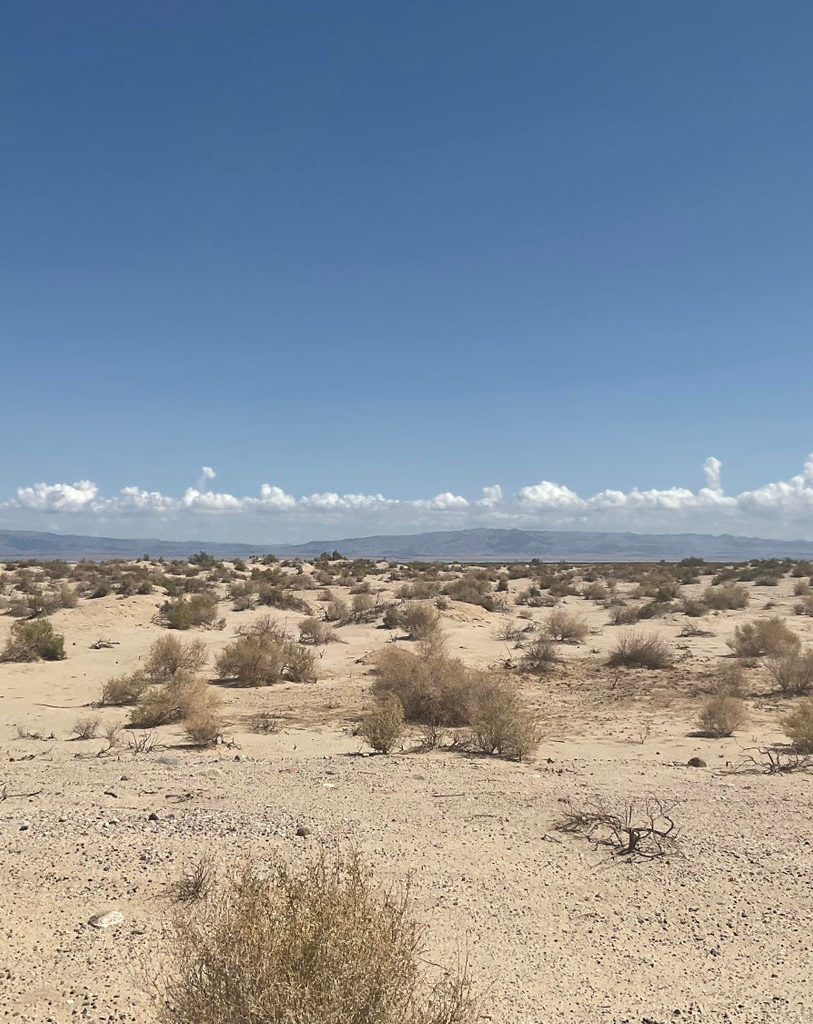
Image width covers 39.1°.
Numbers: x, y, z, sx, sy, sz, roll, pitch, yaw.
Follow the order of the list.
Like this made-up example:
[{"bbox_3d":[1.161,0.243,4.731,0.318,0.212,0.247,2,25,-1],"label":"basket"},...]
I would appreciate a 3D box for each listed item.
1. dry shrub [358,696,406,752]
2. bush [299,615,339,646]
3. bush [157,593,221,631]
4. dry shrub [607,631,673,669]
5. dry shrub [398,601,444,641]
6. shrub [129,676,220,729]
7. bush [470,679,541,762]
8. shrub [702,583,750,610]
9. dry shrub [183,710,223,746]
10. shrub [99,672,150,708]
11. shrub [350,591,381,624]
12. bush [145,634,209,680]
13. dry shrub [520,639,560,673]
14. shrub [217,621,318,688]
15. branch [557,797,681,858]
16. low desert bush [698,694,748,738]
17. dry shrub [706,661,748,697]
[{"bbox_3d":[-0.200,1.774,9.514,0.383,0.470,0.344,0,-2,-1],"label":"dry shrub"},{"bbox_3d":[-1.672,2.236,21.604,0.691,0.544,0.622,0,-2,-4],"label":"bush"},{"bbox_3d":[-5.178,2.373,27.303,1.481,0.850,1.185,0,-3,-11],"label":"bush"},{"bbox_3d":[3.553,2.101,17.397,0.970,0.584,0.873,0,-2,11],"label":"dry shrub"},{"bbox_3d":[0.274,2.092,21.775,0.836,0.751,0.752,0,-2,1],"label":"dry shrub"},{"bbox_3d":[-2.308,1.866,11.402,0.907,0.574,0.816,0,-2,-11],"label":"shrub"},{"bbox_3d":[0.811,1.693,9.373,0.584,0.618,0.526,0,-2,5],"label":"bush"},{"bbox_3d":[9.536,2.511,34.085,1.402,0.795,1.262,-1,-2,16],"label":"shrub"},{"bbox_3d":[-1.787,1.885,10.038,0.336,0.298,0.319,0,-2,-10],"label":"dry shrub"},{"bbox_3d":[-3.185,2.012,12.961,0.616,0.387,0.554,1,-2,-14],"label":"shrub"},{"bbox_3d":[-1.079,2.490,30.061,0.815,0.803,0.775,0,-2,-2],"label":"shrub"},{"bbox_3d":[-3.208,2.003,15.853,0.872,0.602,0.785,0,-3,-11],"label":"bush"},{"bbox_3d":[1.996,2.118,17.066,0.586,0.466,0.557,0,-2,7],"label":"dry shrub"},{"bbox_3d":[-1.867,1.884,15.292,1.340,0.789,1.005,0,-2,-7],"label":"shrub"},{"bbox_3d":[1.147,1.715,6.217,0.657,0.244,0.493,-1,-2,10],"label":"branch"},{"bbox_3d":[2.905,1.860,10.514,0.437,0.378,0.415,-1,-3,15],"label":"low desert bush"},{"bbox_3d":[3.823,1.991,13.642,0.509,0.420,0.483,-1,-3,16],"label":"dry shrub"}]

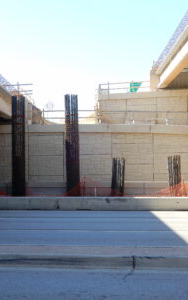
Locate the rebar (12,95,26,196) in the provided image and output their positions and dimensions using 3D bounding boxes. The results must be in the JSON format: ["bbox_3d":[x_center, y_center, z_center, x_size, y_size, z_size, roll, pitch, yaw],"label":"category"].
[{"bbox_3d":[-4.137,-0.222,28.800,0.740,5.680,0.740,0,-2,0],"label":"rebar"}]

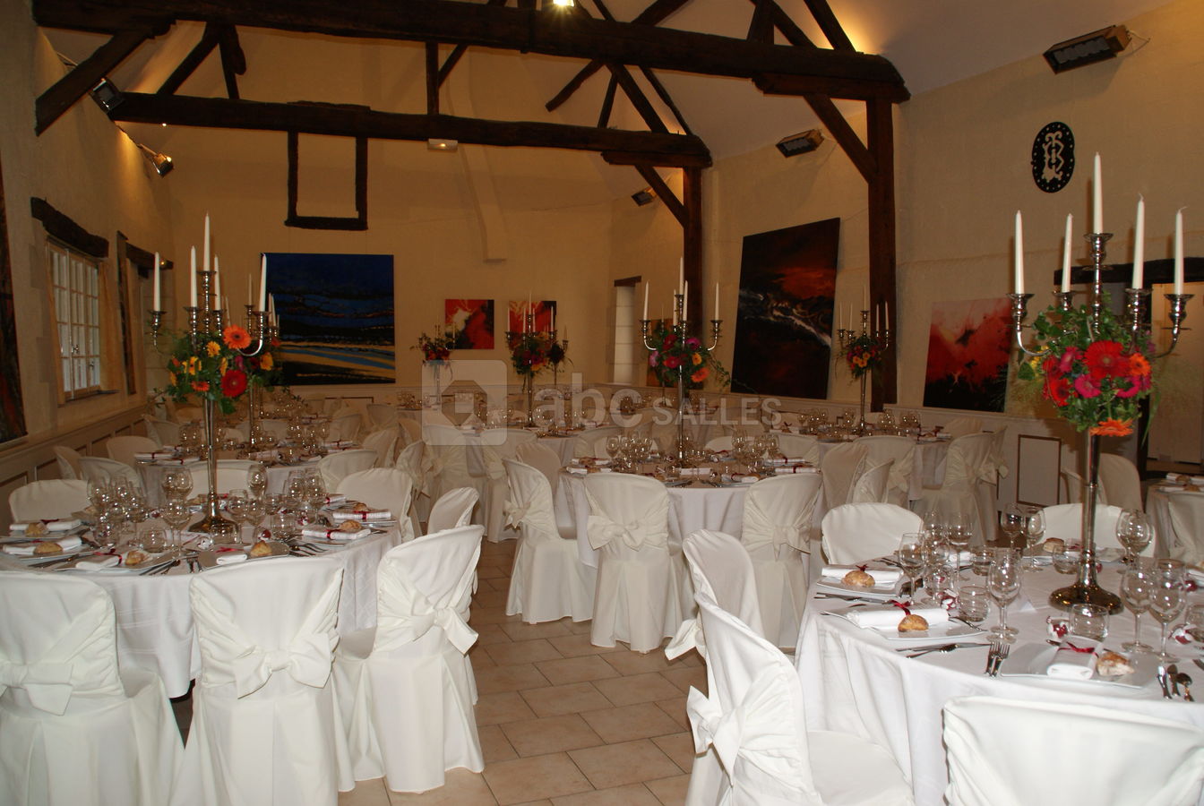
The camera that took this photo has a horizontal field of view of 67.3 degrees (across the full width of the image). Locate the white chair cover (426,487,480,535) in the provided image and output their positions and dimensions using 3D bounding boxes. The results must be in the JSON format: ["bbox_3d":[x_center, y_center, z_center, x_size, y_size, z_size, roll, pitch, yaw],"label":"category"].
[{"bbox_3d":[-0.902,0.826,4.153,0.550,0.890,0.470,-2,3,-37],"label":"white chair cover"}]

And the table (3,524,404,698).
[{"bbox_3d":[-1.563,0.884,3.622,1.540,0.750,1.540,1,3,0],"label":"table"}]

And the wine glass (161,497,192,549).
[{"bbox_3d":[-1.561,0.446,3.320,0.082,0.186,0.082,0,3,0],"label":"wine glass"}]

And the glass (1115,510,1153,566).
[{"bbox_3d":[1.782,0.469,3.032,0.095,0.200,0.095,1,3,0],"label":"glass"}]

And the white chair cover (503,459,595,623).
[{"bbox_3d":[-0.262,0.768,5.422,0.550,0.890,0.470,-1,3,-30],"label":"white chair cover"}]

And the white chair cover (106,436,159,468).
[{"bbox_3d":[-3.211,0.673,6.574,0.530,0.878,0.460,1,3,20],"label":"white chair cover"}]

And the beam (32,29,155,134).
[{"bbox_3d":[-4.341,-2.788,7.678,1.200,0.210,0.200,-45,11,-6],"label":"beam"}]

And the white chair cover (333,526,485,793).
[{"bbox_3d":[-0.772,0.864,3.354,0.550,0.890,0.470,3,4,44],"label":"white chair cover"}]

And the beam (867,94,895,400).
[{"bbox_3d":[2.877,-1.534,9.302,0.210,3.190,0.210,-3,3,-14],"label":"beam"}]

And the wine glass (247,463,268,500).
[{"bbox_3d":[-1.607,0.389,4.215,0.087,0.205,0.087,0,3,0],"label":"wine glass"}]

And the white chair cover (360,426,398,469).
[{"bbox_3d":[-1.947,0.649,7.085,0.460,0.878,0.530,3,4,38],"label":"white chair cover"}]

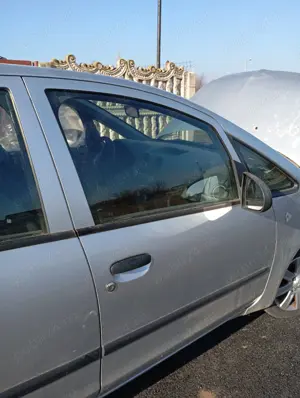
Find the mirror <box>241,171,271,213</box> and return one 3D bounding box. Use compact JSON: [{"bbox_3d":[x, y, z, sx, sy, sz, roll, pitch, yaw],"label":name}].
[{"bbox_3d":[0.535,-0.031,1.570,0.110,0.188,0.175,-7,14,-35],"label":"mirror"}]

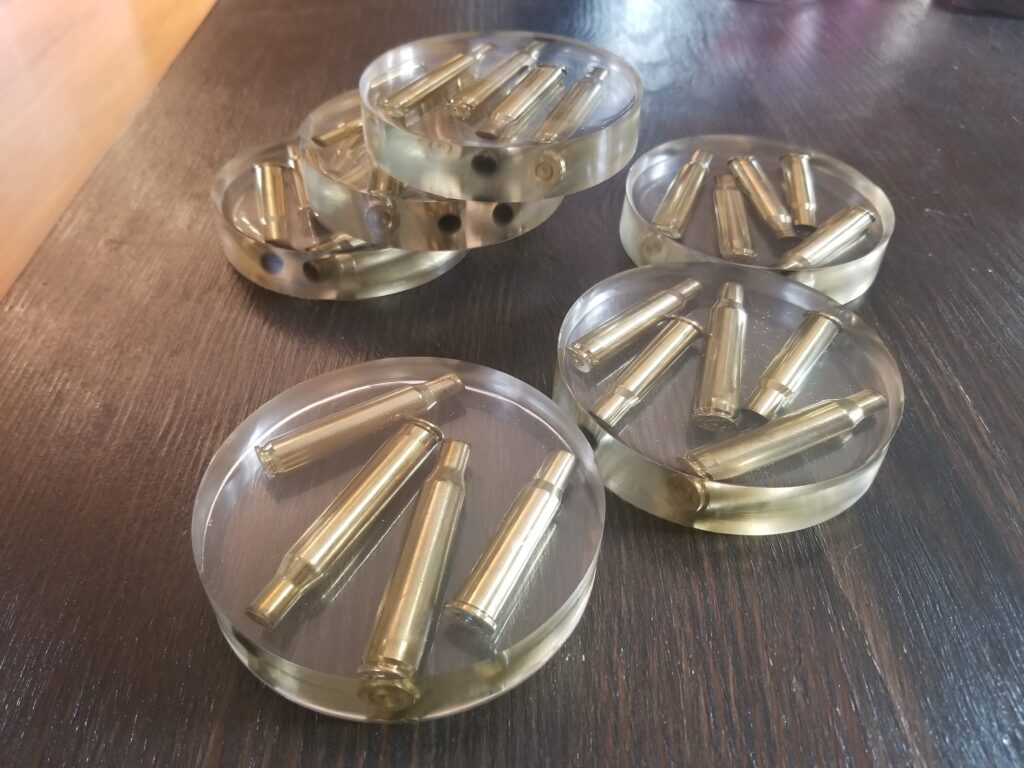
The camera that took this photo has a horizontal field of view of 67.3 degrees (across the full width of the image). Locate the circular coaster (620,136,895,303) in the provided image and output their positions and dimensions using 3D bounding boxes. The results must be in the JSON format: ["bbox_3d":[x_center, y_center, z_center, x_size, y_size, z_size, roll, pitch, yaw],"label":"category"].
[{"bbox_3d":[0.092,-0.064,0.296,0.099,0.019,0.099,1,43,-1],"label":"circular coaster"}]

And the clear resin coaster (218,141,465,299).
[{"bbox_3d":[-0.062,-0.069,0.297,0.096,0.019,0.096,1,43,0],"label":"clear resin coaster"}]

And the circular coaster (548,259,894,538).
[{"bbox_3d":[0.062,-0.001,0.228,0.097,0.019,0.097,1,43,0],"label":"circular coaster"}]

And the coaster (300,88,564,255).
[{"bbox_3d":[-0.028,-0.084,0.286,0.096,0.019,0.096,1,43,0],"label":"coaster"}]

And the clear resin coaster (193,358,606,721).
[{"bbox_3d":[-0.026,0.032,0.191,0.097,0.019,0.097,1,43,0],"label":"clear resin coaster"}]

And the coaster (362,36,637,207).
[{"bbox_3d":[-0.004,-0.098,0.273,0.097,0.019,0.097,1,43,0],"label":"coaster"}]

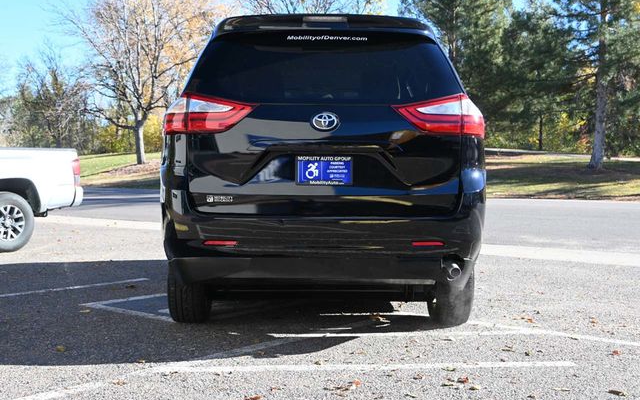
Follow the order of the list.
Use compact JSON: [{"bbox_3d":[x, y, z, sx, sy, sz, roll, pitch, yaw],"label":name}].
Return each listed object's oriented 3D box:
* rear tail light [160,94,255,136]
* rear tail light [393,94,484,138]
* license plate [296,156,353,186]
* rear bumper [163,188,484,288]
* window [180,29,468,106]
[{"bbox_3d":[-0.642,-0.488,4.360,0.560,0.245,0.310,0,2,-1],"label":"rear tail light"},{"bbox_3d":[0.685,-0.482,4.360,0.560,0.245,0.310,0,2,-1],"label":"rear tail light"},{"bbox_3d":[0.025,-0.159,4.170,0.312,0.160,0.020,0,2,-1],"label":"license plate"},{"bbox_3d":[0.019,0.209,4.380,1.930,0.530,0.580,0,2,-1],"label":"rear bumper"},{"bbox_3d":[0.020,-0.753,4.410,1.600,0.490,0.190,0,-21,-1],"label":"window"}]

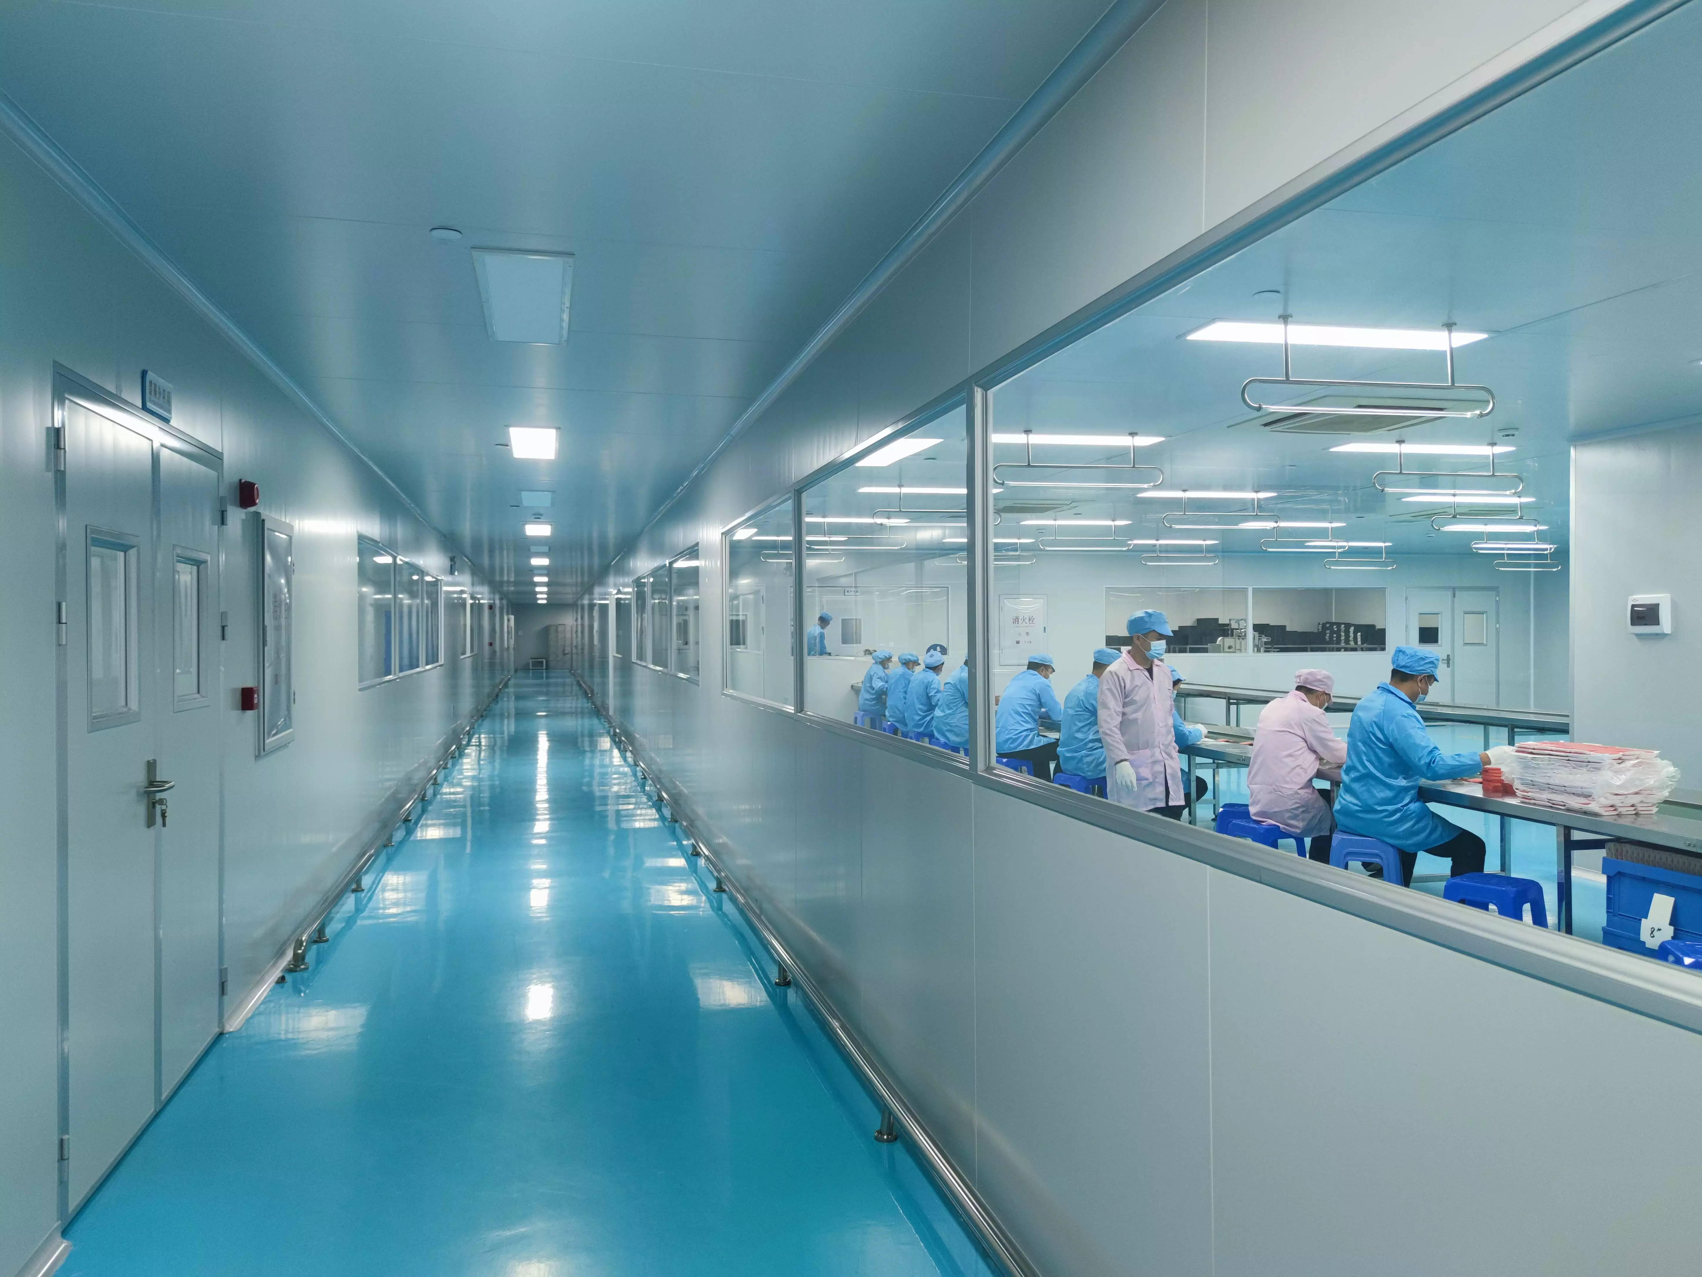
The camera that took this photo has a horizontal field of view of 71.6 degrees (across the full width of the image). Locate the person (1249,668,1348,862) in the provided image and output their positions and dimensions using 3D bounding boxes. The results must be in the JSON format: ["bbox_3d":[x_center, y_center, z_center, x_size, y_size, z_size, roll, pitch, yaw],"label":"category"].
[{"bbox_3d":[2.356,0.787,6.047,0.700,1.260,0.480,-1,0,-10],"label":"person"}]

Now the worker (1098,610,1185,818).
[{"bbox_3d":[1.561,0.637,6.354,0.480,1.570,0.340,-1,0,-31],"label":"worker"}]

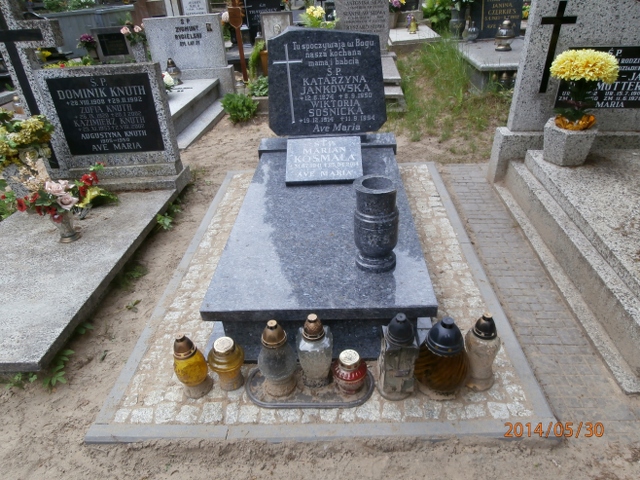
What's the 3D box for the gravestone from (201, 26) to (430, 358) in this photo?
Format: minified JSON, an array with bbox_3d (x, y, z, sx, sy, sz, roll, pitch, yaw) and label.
[{"bbox_3d":[0.006,-0.353,1.974,0.808,0.938,1.561,-2,31,4],"label":"gravestone"}]

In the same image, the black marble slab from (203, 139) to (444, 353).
[{"bbox_3d":[0.032,-0.080,2.175,0.800,0.347,1.540,-2,32,4],"label":"black marble slab"}]

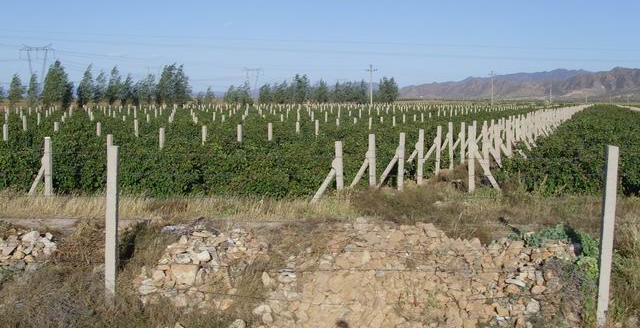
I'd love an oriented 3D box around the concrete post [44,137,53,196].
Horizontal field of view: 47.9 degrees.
[{"bbox_3d":[-7.525,0.069,20.050,0.150,1.684,0.150,0,5,6],"label":"concrete post"}]

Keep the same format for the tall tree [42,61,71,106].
[{"bbox_3d":[-61.389,-18.755,168.000,6.719,10.717,6.719,0,5,0],"label":"tall tree"}]

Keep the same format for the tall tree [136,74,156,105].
[{"bbox_3d":[-42.828,-18.143,178.000,5.085,7.899,5.085,0,5,0],"label":"tall tree"}]

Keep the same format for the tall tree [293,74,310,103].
[{"bbox_3d":[-6.157,-25.045,240.000,5.991,9.486,5.991,0,5,0],"label":"tall tree"}]

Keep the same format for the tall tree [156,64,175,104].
[{"bbox_3d":[-37.495,-19.051,175.000,4.499,10.193,4.499,0,5,0],"label":"tall tree"}]

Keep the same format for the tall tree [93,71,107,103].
[{"bbox_3d":[-53.512,-18.323,175.000,3.499,8.737,3.499,0,5,0],"label":"tall tree"}]

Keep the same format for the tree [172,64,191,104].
[{"bbox_3d":[-33.612,-19.051,175.000,4.499,10.193,4.499,0,5,0],"label":"tree"}]

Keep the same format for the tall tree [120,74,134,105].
[{"bbox_3d":[-50.721,-19.630,190.000,3.689,8.432,3.689,0,5,0],"label":"tall tree"}]

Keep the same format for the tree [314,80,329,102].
[{"bbox_3d":[0.499,-24.213,240.000,4.660,7.821,4.660,0,5,0],"label":"tree"}]

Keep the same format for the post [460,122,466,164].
[{"bbox_3d":[4.882,-0.663,24.566,0.120,1.500,0.120,2,5,21],"label":"post"}]

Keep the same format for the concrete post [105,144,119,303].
[{"bbox_3d":[-2.350,0.672,8.200,0.118,1.786,0.118,2,5,3],"label":"concrete post"}]

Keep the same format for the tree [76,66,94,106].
[{"bbox_3d":[-57.885,-19.131,178.000,4.443,10.367,4.443,0,5,0],"label":"tree"}]

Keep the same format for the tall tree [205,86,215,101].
[{"bbox_3d":[-36.011,-22.812,235.000,3.259,4.888,3.259,0,5,0],"label":"tall tree"}]

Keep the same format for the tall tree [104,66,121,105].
[{"bbox_3d":[-50.357,-18.808,175.000,3.999,9.707,3.999,0,5,0],"label":"tall tree"}]

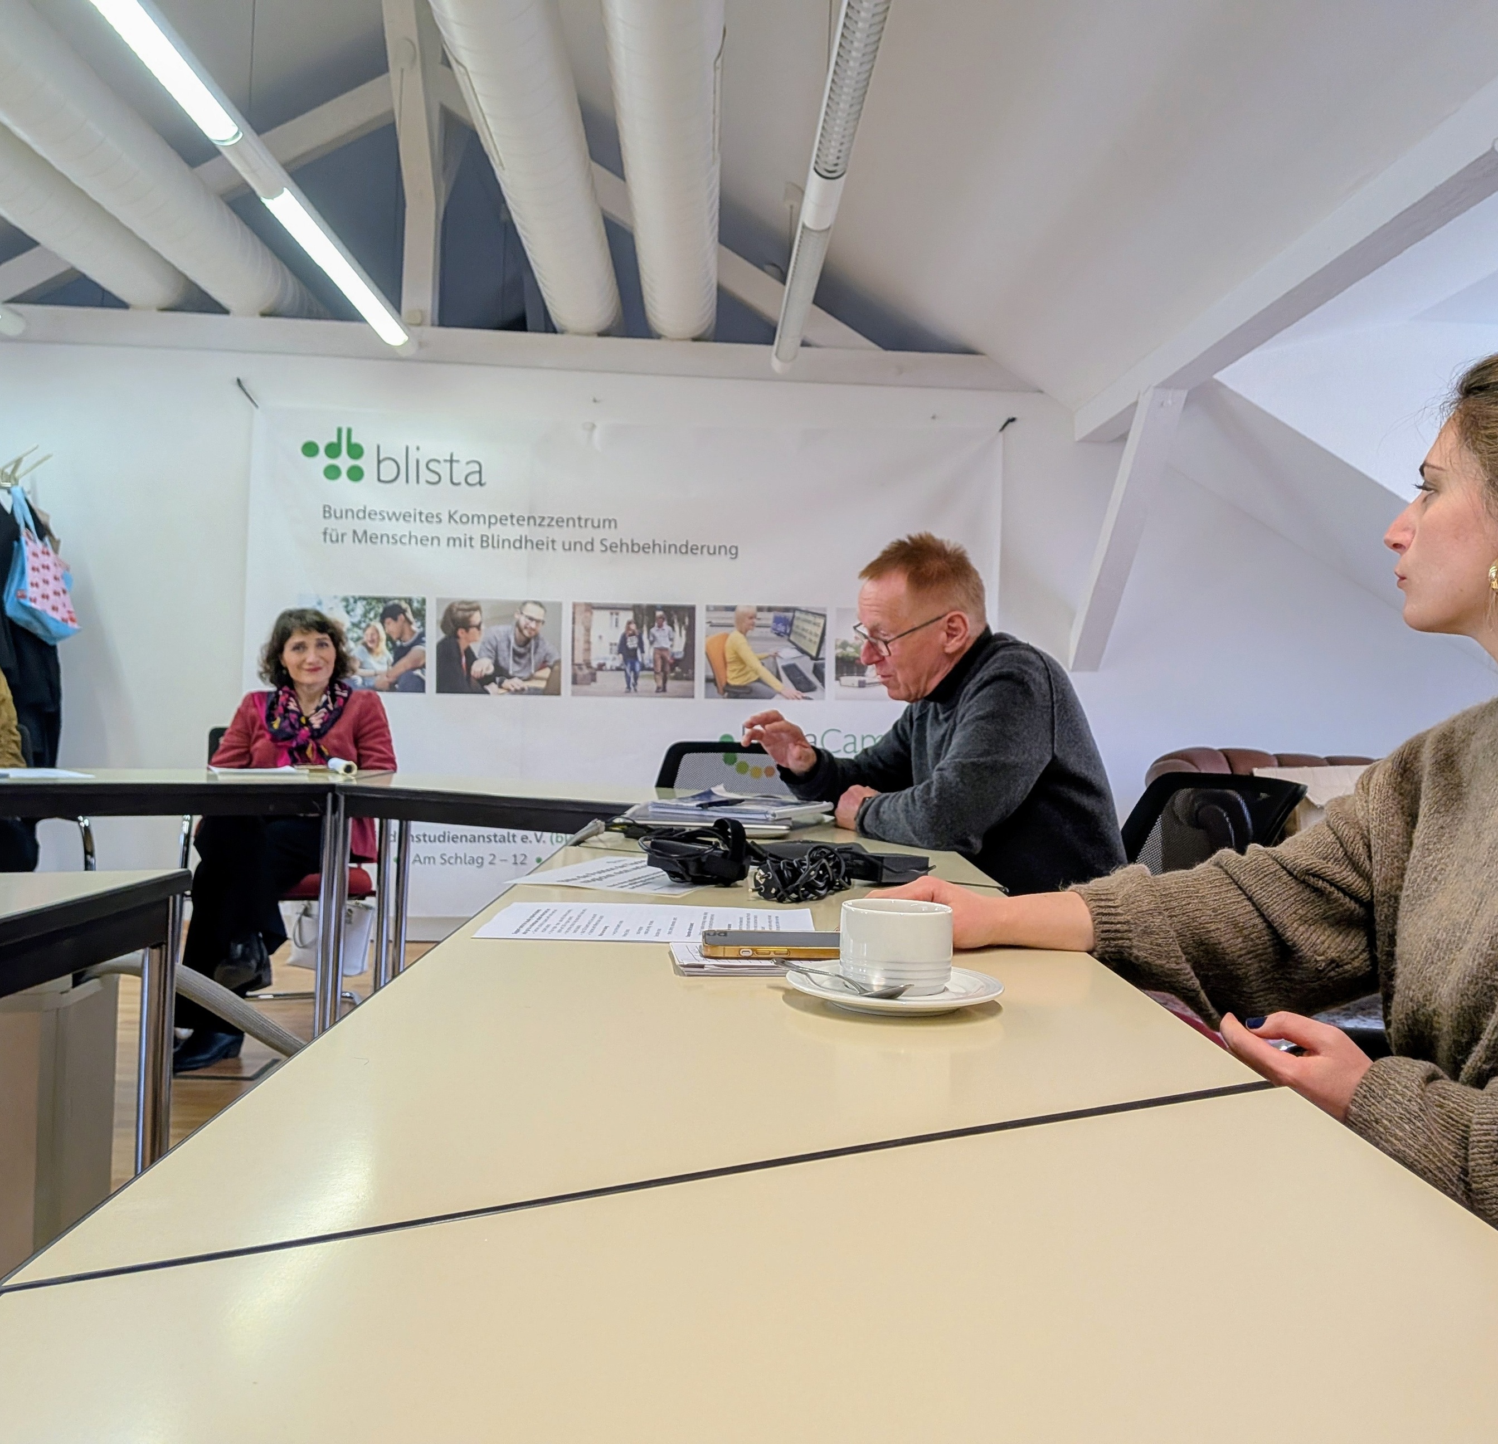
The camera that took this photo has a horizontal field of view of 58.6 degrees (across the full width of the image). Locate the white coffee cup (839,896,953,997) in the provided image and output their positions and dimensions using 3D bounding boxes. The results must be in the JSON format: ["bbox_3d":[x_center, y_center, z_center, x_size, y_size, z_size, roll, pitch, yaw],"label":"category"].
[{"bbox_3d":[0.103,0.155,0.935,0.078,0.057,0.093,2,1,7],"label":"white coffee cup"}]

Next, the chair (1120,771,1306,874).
[{"bbox_3d":[0.540,0.510,2.080,0.560,0.850,0.540,2,1,-16],"label":"chair"}]

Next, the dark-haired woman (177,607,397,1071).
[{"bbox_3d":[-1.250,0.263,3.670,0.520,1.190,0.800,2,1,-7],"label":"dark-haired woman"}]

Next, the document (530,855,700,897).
[{"bbox_3d":[-0.123,0.178,1.569,0.210,0.005,0.297,2,1,15],"label":"document"}]

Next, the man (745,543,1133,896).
[{"bbox_3d":[0.310,0.319,2.080,0.680,1.216,0.540,2,1,-10],"label":"man"}]

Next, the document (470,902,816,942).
[{"bbox_3d":[-0.087,0.182,1.230,0.297,0.005,0.210,2,1,-6],"label":"document"}]

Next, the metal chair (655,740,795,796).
[{"bbox_3d":[-0.090,0.478,3.220,0.540,0.850,0.560,2,1,14],"label":"metal chair"}]

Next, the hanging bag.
[{"bbox_3d":[-2.357,-0.514,4.450,0.120,0.460,0.230,-17,-17,22],"label":"hanging bag"}]

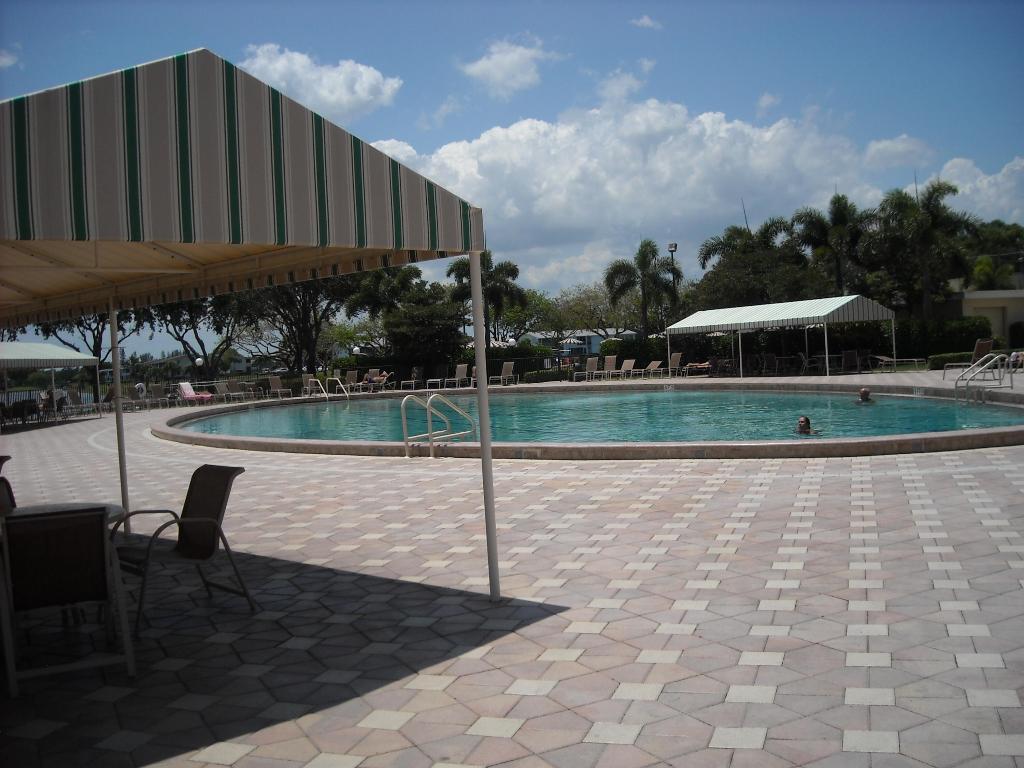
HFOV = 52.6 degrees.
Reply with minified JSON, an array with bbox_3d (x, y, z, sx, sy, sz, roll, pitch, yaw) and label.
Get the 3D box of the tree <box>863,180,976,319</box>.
[{"bbox_3d":[18.323,-4.894,46.880,4.900,8.000,4.900,-3,2,0],"label":"tree"}]

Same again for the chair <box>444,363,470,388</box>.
[{"bbox_3d":[-2.622,-0.354,49.736,0.640,1.070,1.600,-3,2,20],"label":"chair"}]

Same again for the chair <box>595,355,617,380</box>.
[{"bbox_3d":[4.381,-0.700,48.410,0.640,1.070,1.600,-2,2,25],"label":"chair"}]

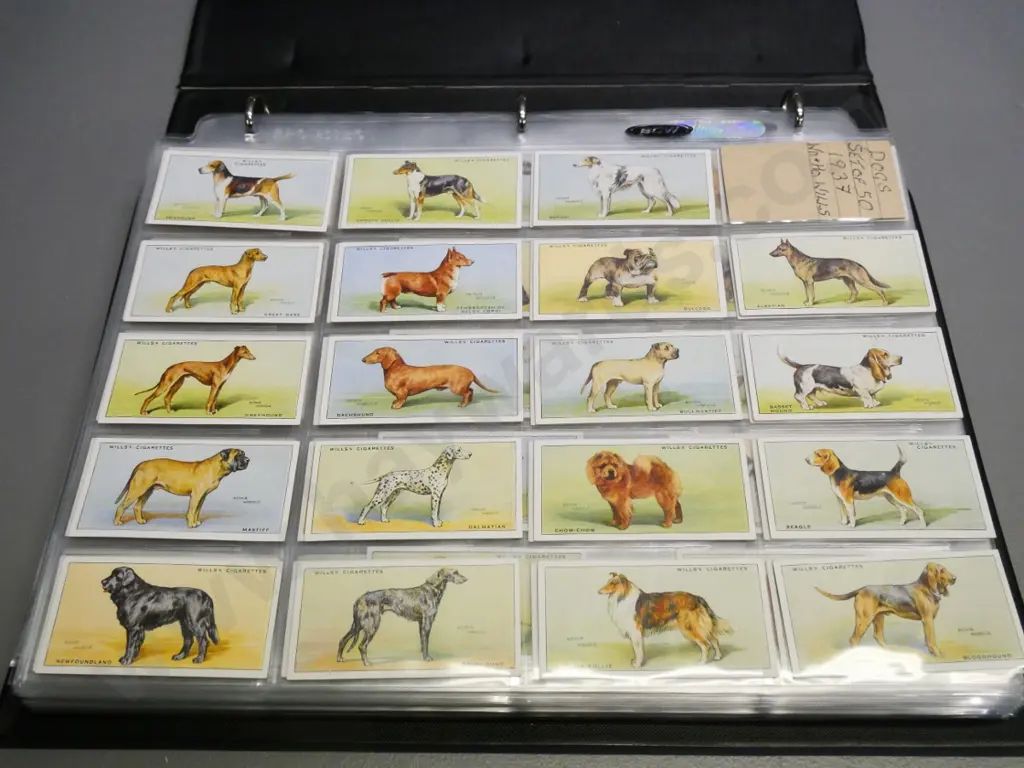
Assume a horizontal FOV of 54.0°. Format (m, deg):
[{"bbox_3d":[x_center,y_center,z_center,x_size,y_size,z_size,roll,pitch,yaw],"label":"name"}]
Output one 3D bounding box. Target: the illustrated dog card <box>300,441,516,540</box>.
[{"bbox_3d":[-0.030,0.033,0.321,0.068,0.001,0.036,-1,59,1],"label":"illustrated dog card"}]

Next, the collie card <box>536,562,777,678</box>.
[{"bbox_3d":[0.042,0.069,0.293,0.067,0.001,0.036,-1,60,1],"label":"collie card"}]

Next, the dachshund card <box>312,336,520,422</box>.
[{"bbox_3d":[-0.030,-0.002,0.342,0.068,0.001,0.036,-1,59,1],"label":"dachshund card"}]

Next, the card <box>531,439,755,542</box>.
[{"bbox_3d":[0.041,0.033,0.316,0.067,0.001,0.036,0,60,1],"label":"card"}]

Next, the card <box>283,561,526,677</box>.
[{"bbox_3d":[-0.032,0.070,0.299,0.068,0.001,0.036,-1,59,1],"label":"card"}]

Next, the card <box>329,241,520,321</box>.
[{"bbox_3d":[-0.030,-0.037,0.358,0.067,0.001,0.036,-1,60,1],"label":"card"}]

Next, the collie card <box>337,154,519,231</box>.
[{"bbox_3d":[-0.030,-0.073,0.378,0.067,0.001,0.036,0,60,2],"label":"collie card"}]

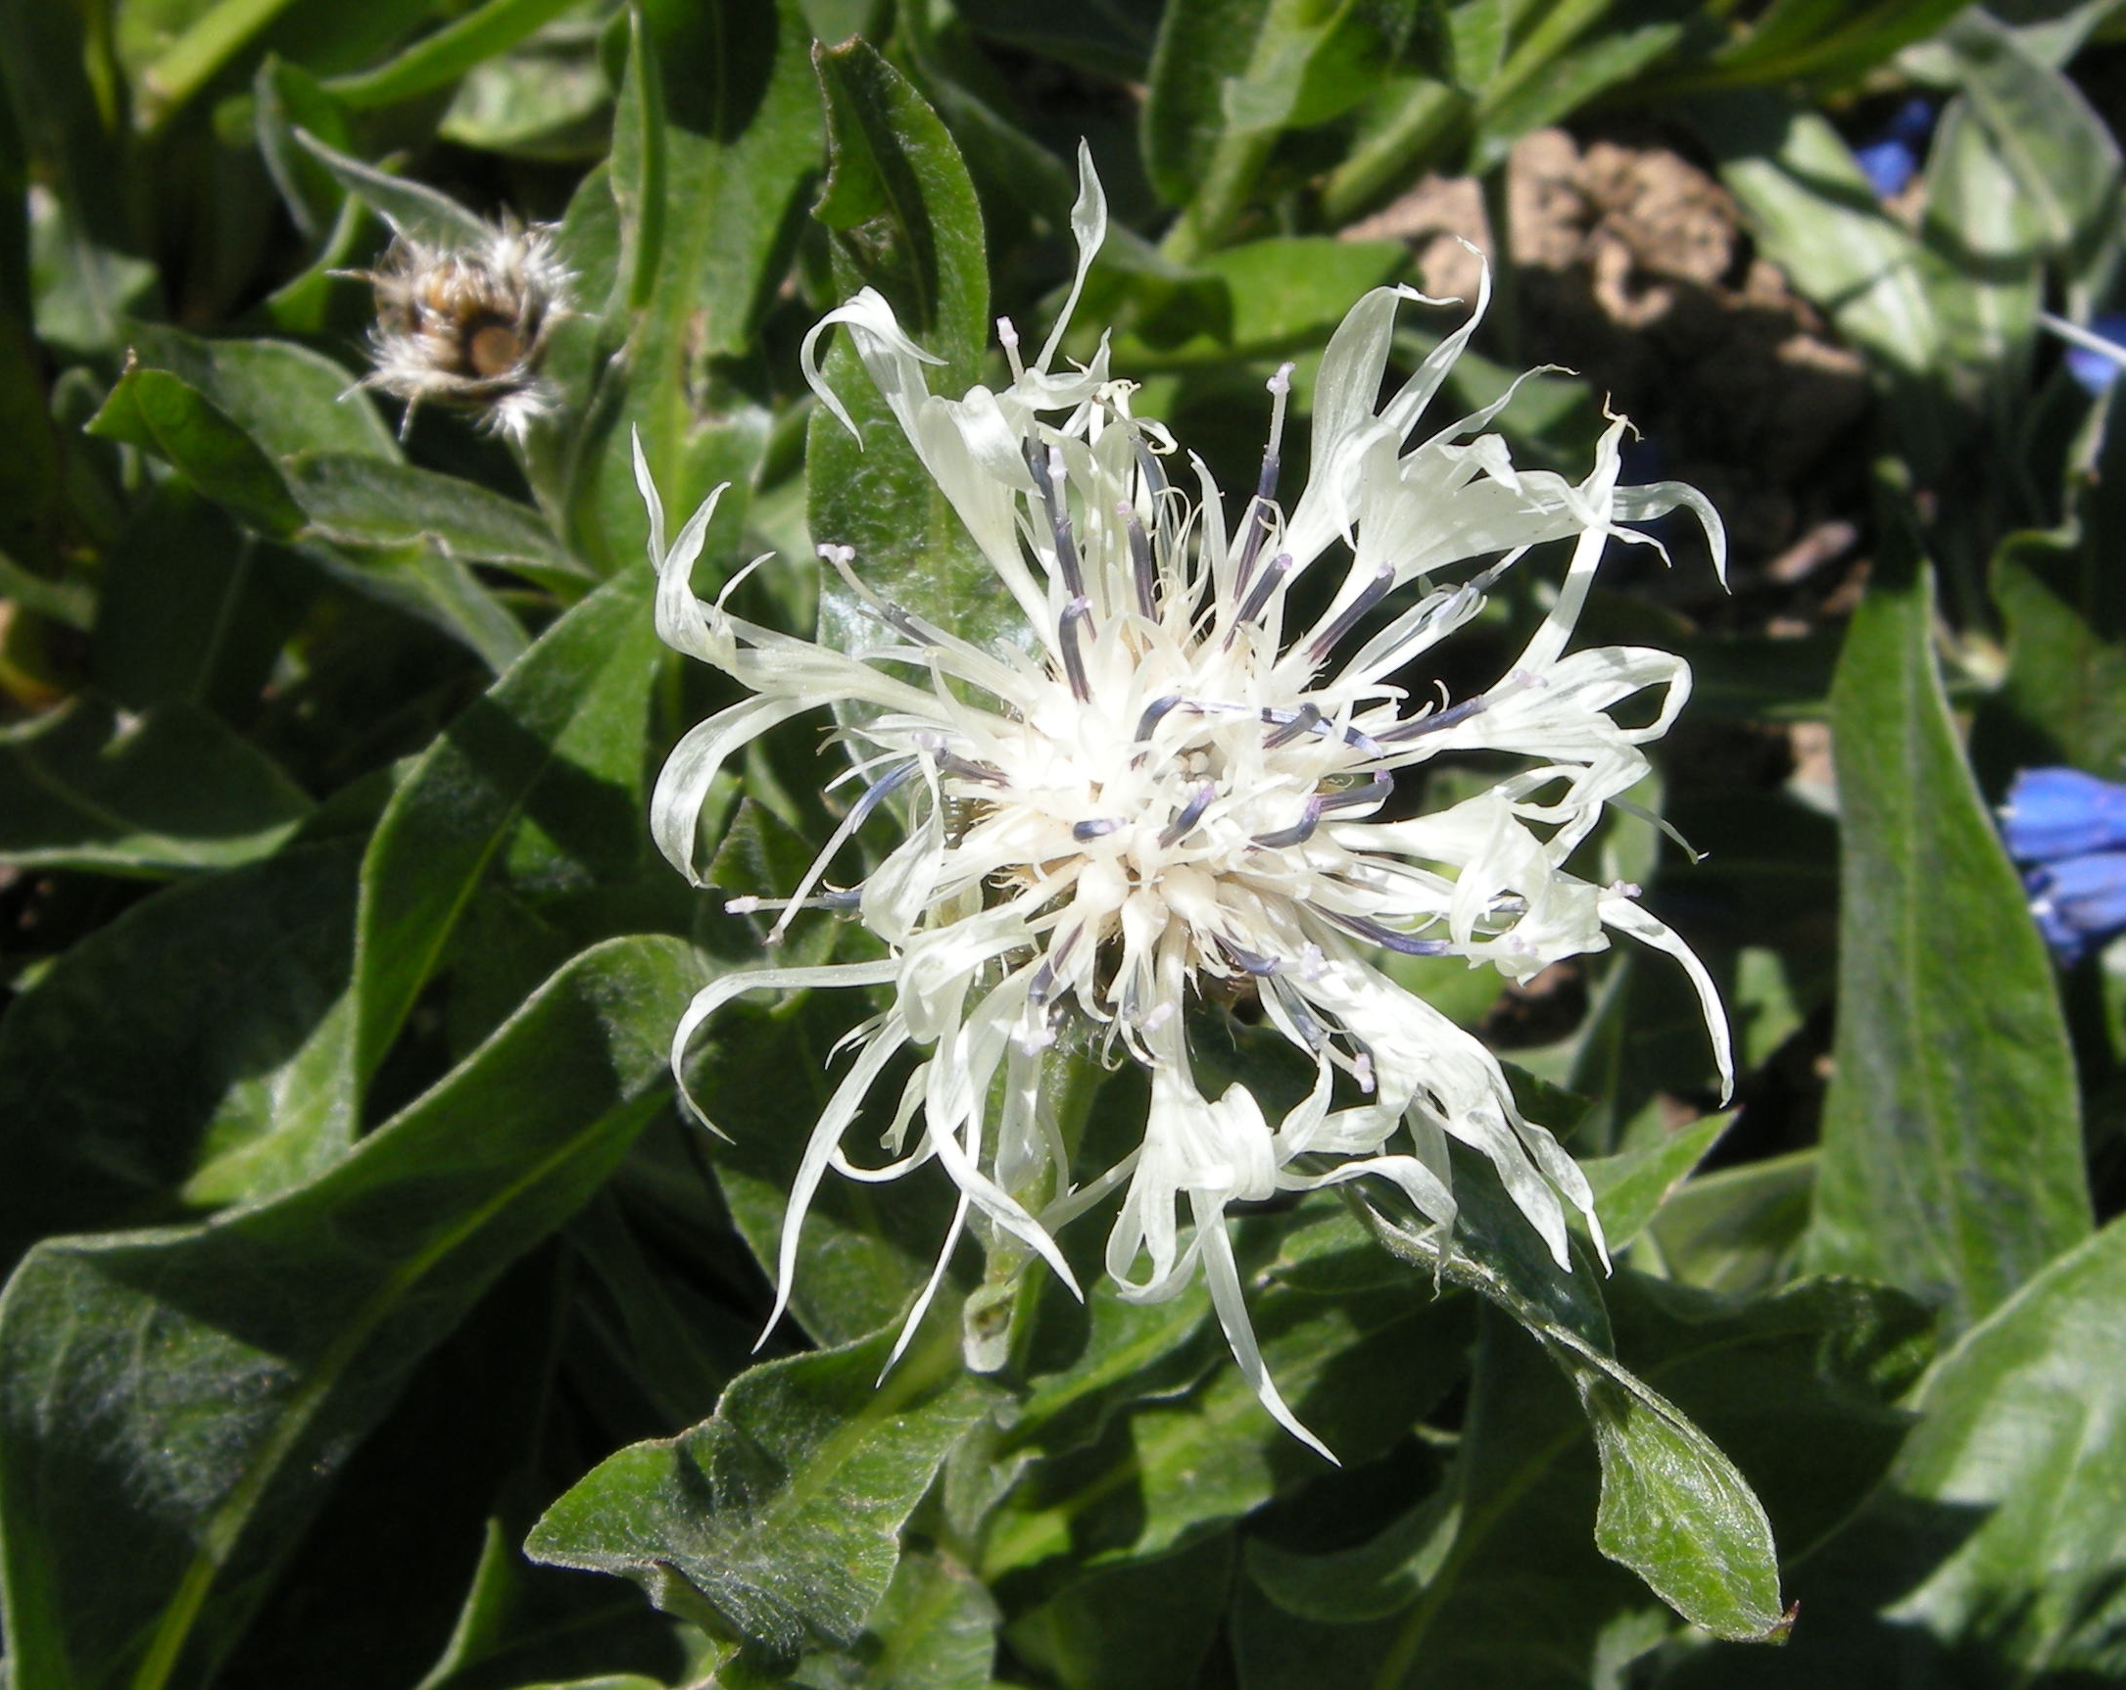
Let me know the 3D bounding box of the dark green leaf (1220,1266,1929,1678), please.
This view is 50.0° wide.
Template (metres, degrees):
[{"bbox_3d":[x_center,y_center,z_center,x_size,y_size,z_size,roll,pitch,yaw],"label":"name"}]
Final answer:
[{"bbox_3d":[0.049,0.060,0.215,0.064,0.025,0.039,-23,66,-11],"label":"dark green leaf"}]

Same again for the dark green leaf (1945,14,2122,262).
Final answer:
[{"bbox_3d":[0.142,-0.105,0.335,0.023,0.014,0.043,-6,63,0],"label":"dark green leaf"}]

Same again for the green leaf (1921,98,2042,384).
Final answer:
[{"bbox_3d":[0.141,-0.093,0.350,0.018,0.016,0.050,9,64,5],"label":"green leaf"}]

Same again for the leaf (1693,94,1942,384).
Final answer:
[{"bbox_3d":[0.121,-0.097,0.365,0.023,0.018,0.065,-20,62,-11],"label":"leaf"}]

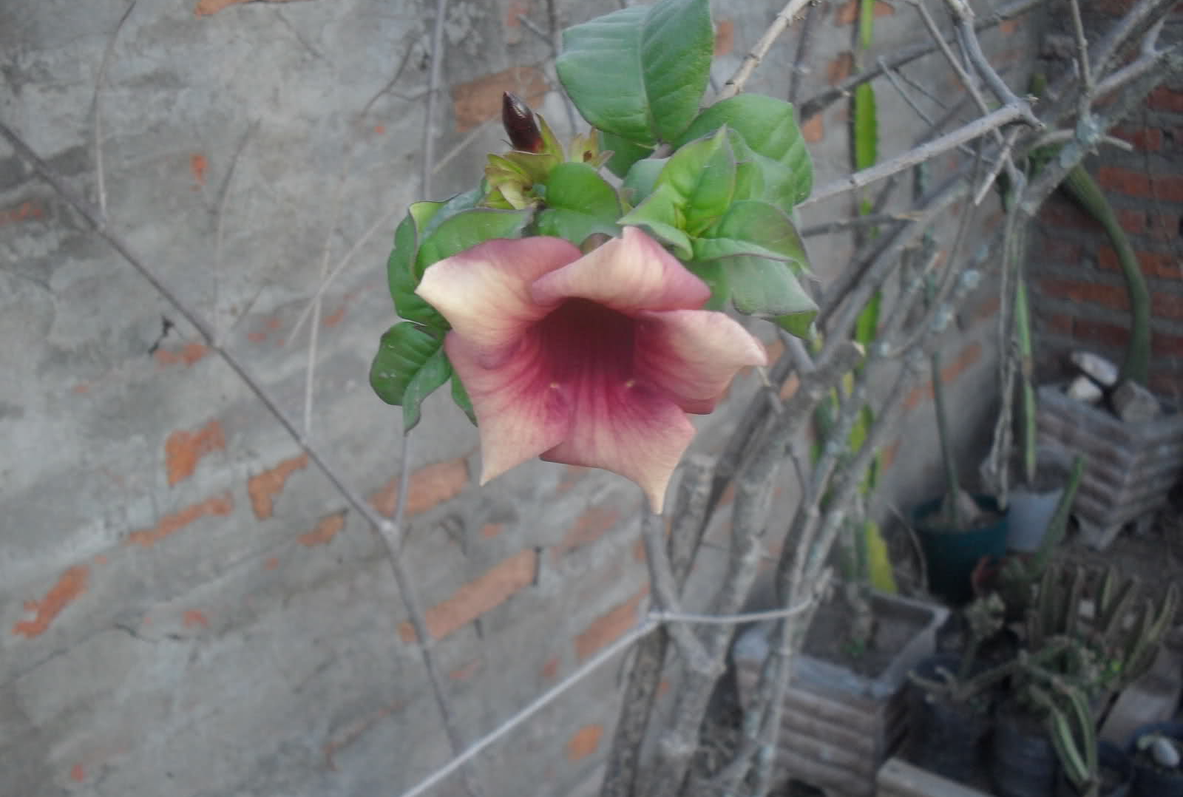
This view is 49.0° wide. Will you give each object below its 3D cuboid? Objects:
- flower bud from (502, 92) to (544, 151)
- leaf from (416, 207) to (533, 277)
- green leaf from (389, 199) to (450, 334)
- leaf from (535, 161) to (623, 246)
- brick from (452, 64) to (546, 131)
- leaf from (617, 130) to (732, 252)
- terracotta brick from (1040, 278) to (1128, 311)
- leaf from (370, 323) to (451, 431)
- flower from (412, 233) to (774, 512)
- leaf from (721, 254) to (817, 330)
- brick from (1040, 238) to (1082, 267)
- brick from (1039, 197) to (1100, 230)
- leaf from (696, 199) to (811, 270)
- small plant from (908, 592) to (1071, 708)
[{"bbox_3d":[-0.020,-0.082,0.385,0.009,0.018,0.009,-25,15,2],"label":"flower bud"},{"bbox_3d":[-0.032,-0.043,0.355,0.034,0.021,0.025,-5,23,0],"label":"leaf"},{"bbox_3d":[-0.048,-0.036,0.360,0.019,0.036,0.022,-5,23,0],"label":"green leaf"},{"bbox_3d":[-0.004,-0.054,0.360,0.025,0.024,0.024,-5,23,0],"label":"leaf"},{"bbox_3d":[-0.143,-0.355,1.516,0.110,0.057,0.170,17,31,41],"label":"brick"},{"bbox_3d":[0.025,-0.061,0.375,0.033,0.031,0.026,-3,22,4],"label":"leaf"},{"bbox_3d":[0.980,-0.216,2.511,0.200,0.050,0.110,17,31,41],"label":"terracotta brick"},{"bbox_3d":[-0.054,-0.006,0.385,0.022,0.029,0.018,-8,22,-8],"label":"leaf"},{"bbox_3d":[0.000,-0.010,0.345,0.089,0.077,0.060,-5,23,0],"label":"flower"},{"bbox_3d":[0.052,-0.031,0.380,0.028,0.019,0.022,-2,22,8],"label":"leaf"},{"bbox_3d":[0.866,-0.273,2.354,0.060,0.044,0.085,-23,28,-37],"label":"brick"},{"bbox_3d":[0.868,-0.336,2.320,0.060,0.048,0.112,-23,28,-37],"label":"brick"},{"bbox_3d":[0.043,-0.043,0.345,0.030,0.019,0.026,-5,23,0],"label":"leaf"},{"bbox_3d":[0.466,0.296,1.530,0.180,0.095,0.130,2,23,17],"label":"small plant"}]

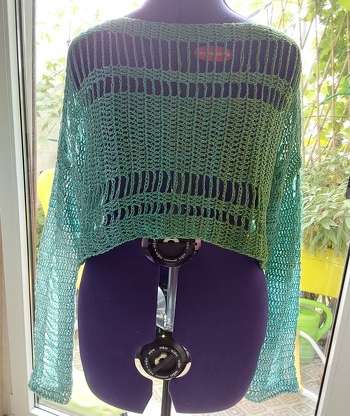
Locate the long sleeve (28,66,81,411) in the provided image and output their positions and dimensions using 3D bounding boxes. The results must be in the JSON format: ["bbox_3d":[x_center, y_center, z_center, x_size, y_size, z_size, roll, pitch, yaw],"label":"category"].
[{"bbox_3d":[-0.216,0.052,0.705,0.105,0.640,0.125,7,16,0],"label":"long sleeve"}]

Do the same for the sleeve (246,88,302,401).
[{"bbox_3d":[0.197,0.068,0.720,0.105,0.600,0.125,-2,16,0],"label":"sleeve"}]

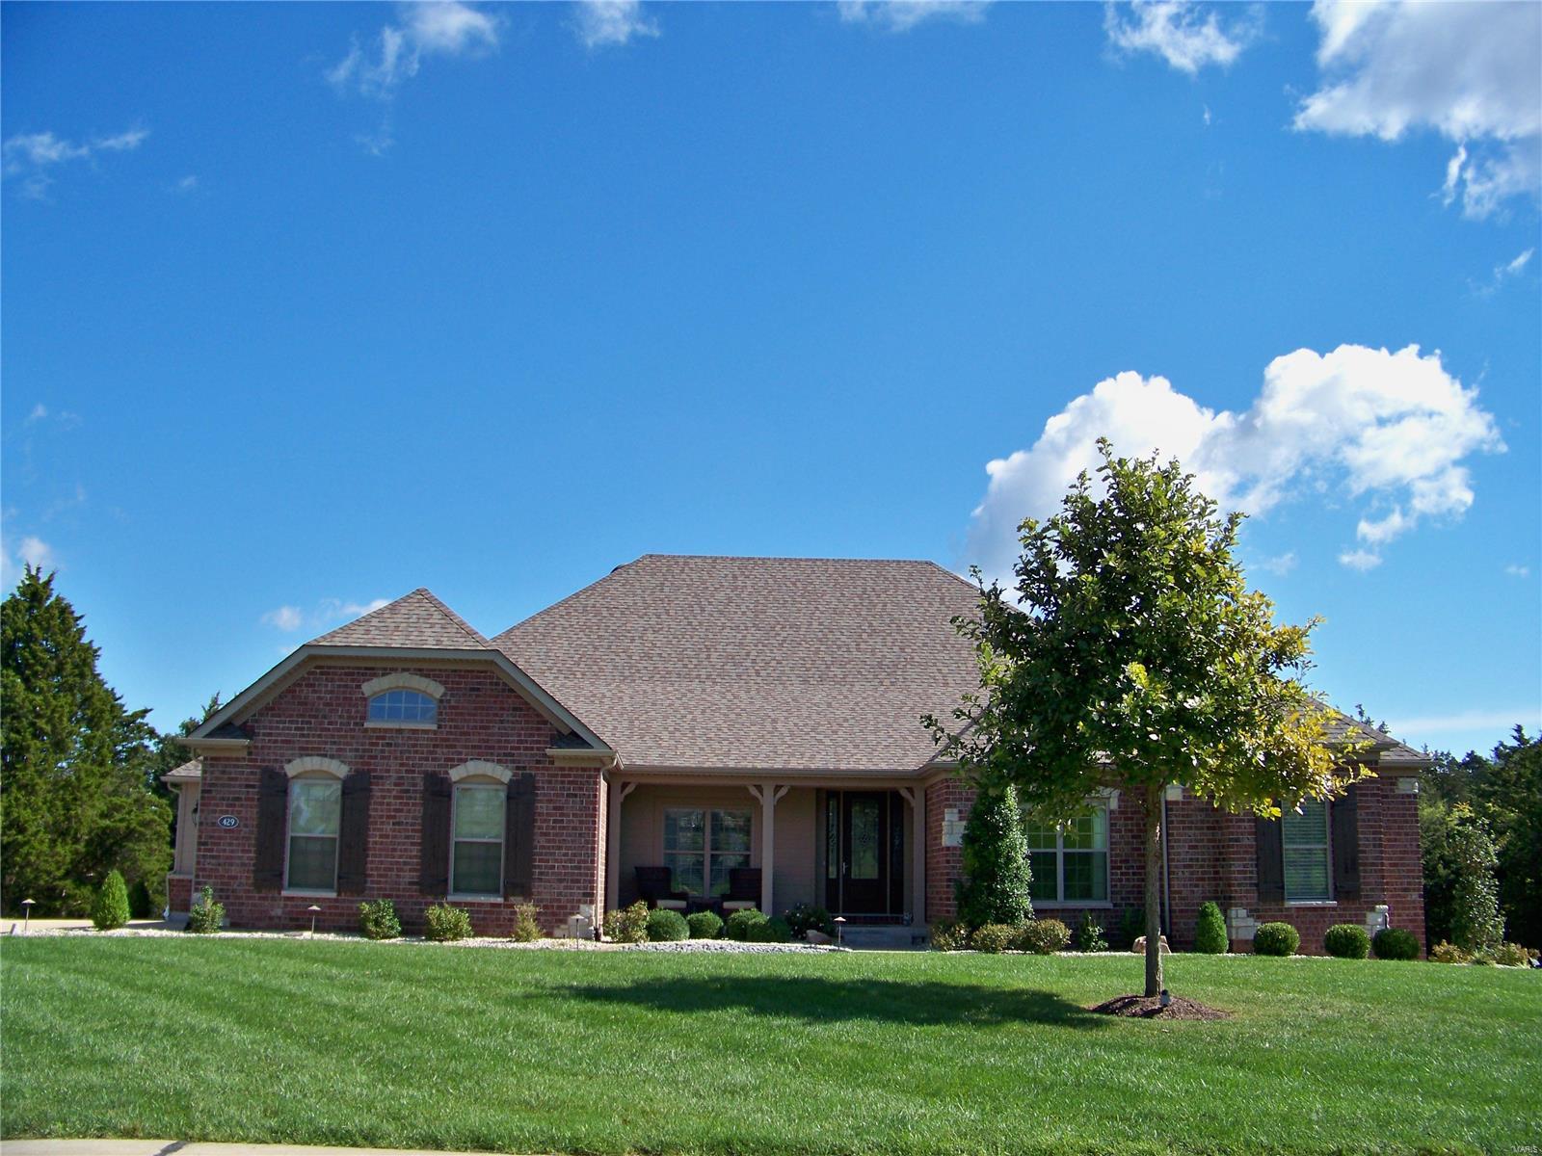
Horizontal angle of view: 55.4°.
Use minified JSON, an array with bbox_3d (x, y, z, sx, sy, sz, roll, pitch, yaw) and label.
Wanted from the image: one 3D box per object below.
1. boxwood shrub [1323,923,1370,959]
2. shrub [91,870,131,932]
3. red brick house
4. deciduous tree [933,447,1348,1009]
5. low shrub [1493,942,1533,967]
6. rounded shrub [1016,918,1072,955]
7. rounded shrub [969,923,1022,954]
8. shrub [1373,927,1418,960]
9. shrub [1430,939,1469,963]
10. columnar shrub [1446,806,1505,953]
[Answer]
[{"bbox_3d":[9.031,5.686,23.055,0.688,0.532,0.688,2,-9,-5],"label":"boxwood shrub"},{"bbox_3d":[-9.729,4.747,21.666,0.536,0.865,0.536,2,-9,-5],"label":"shrub"},{"bbox_3d":[-0.085,3.139,30.799,21.300,7.750,15.000,2,-9,-5],"label":"red brick house"},{"bbox_3d":[3.795,1.345,14.857,4.267,5.613,4.267,2,-9,-5],"label":"deciduous tree"},{"bbox_3d":[11.788,5.979,23.350,0.567,0.371,0.567,2,-9,-5],"label":"low shrub"},{"bbox_3d":[4.290,5.611,23.059,0.836,0.533,0.836,2,-9,-5],"label":"rounded shrub"},{"bbox_3d":[3.529,5.656,23.087,0.786,0.459,0.786,2,-9,-5],"label":"rounded shrub"},{"bbox_3d":[9.875,5.764,23.218,0.685,0.499,0.685,2,-9,-5],"label":"shrub"},{"bbox_3d":[10.793,5.937,23.372,0.559,0.353,0.559,2,-9,-5],"label":"shrub"},{"bbox_3d":[11.902,5.125,24.819,0.902,2.514,0.902,2,-9,-5],"label":"columnar shrub"}]

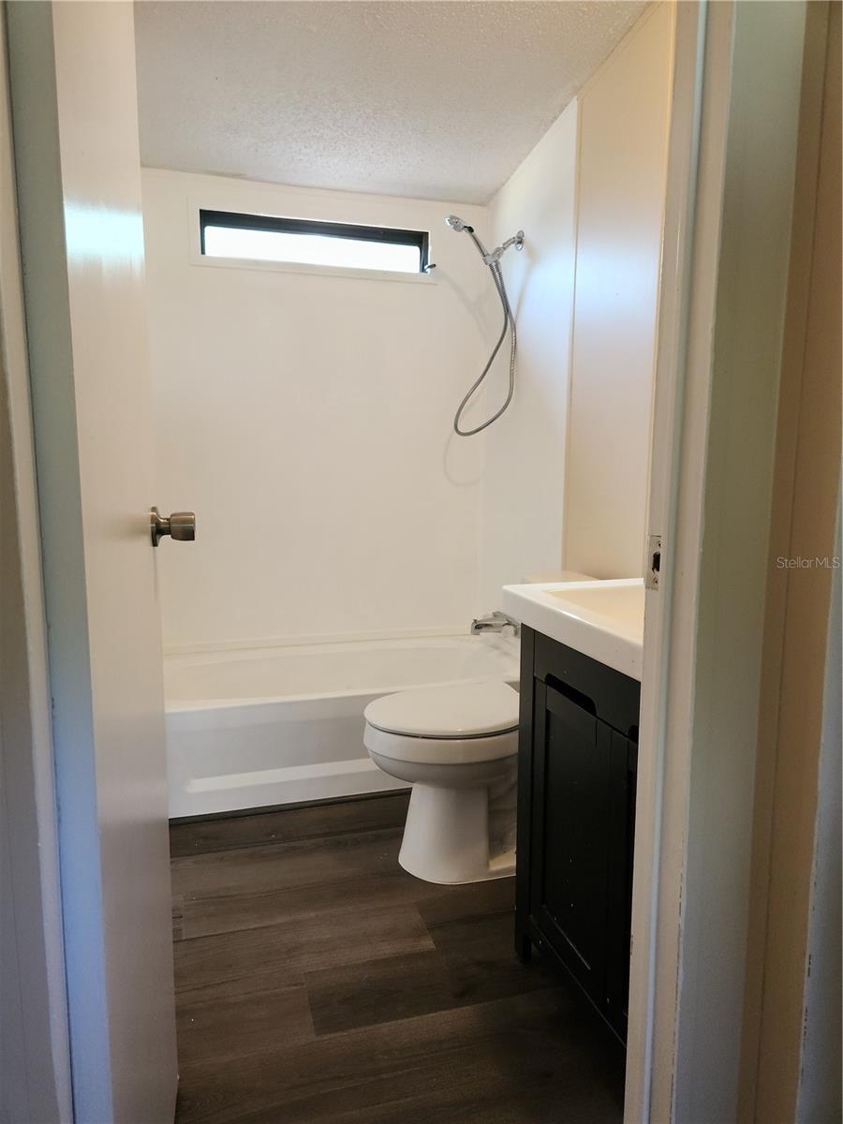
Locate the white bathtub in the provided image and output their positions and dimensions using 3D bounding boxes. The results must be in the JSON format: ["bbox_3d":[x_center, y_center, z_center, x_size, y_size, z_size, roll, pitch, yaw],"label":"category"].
[{"bbox_3d":[-0.307,0.562,2.839,1.420,0.352,0.770,-2,8,-16],"label":"white bathtub"}]

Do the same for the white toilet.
[{"bbox_3d":[0.205,0.457,2.092,0.740,0.760,0.460,-2,8,-16],"label":"white toilet"}]

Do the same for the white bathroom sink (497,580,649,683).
[{"bbox_3d":[0.567,0.129,1.322,0.568,0.060,0.796,-2,8,-16],"label":"white bathroom sink"}]

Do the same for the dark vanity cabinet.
[{"bbox_3d":[0.578,0.544,1.380,0.538,0.774,0.761,-2,8,-16],"label":"dark vanity cabinet"}]

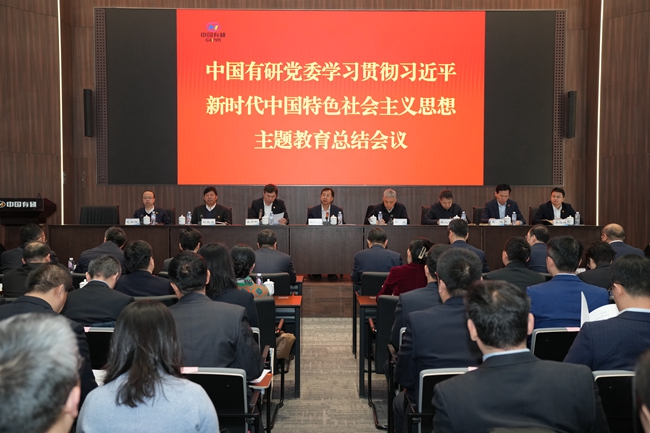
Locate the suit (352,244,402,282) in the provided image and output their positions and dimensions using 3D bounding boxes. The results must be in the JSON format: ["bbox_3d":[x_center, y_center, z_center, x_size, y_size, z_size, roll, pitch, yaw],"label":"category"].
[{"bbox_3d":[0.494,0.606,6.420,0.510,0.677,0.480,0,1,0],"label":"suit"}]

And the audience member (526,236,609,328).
[{"bbox_3d":[1.362,0.777,3.880,0.510,1.335,0.750,0,1,-7],"label":"audience member"}]

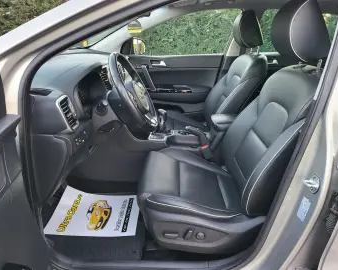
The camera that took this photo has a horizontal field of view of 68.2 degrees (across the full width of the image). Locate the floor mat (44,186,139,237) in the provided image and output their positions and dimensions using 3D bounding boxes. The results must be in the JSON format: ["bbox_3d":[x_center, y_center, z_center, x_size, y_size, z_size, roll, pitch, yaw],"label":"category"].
[{"bbox_3d":[-0.381,0.396,1.315,0.420,0.040,0.300,6,22,-1],"label":"floor mat"}]

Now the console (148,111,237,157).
[{"bbox_3d":[0.201,0.032,1.563,0.820,0.390,0.270,0,22,1],"label":"console"}]

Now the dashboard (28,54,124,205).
[{"bbox_3d":[-0.522,-0.234,1.452,0.550,0.510,1.380,0,22,1],"label":"dashboard"}]

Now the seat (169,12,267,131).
[{"bbox_3d":[0.252,-0.353,1.804,0.800,0.970,0.530,0,22,1],"label":"seat"}]

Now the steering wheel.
[{"bbox_3d":[-0.167,-0.173,1.089,0.120,0.370,0.370,-25,19,11],"label":"steering wheel"}]

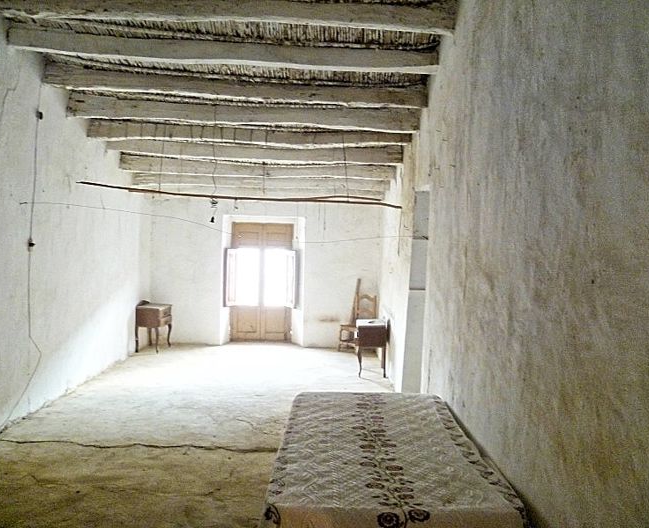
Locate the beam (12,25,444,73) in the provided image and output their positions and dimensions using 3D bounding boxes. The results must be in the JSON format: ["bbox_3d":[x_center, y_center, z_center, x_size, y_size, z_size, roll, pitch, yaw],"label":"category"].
[{"bbox_3d":[-0.823,-1.820,4.892,3.585,0.180,0.160,1,1,-2],"label":"beam"}]

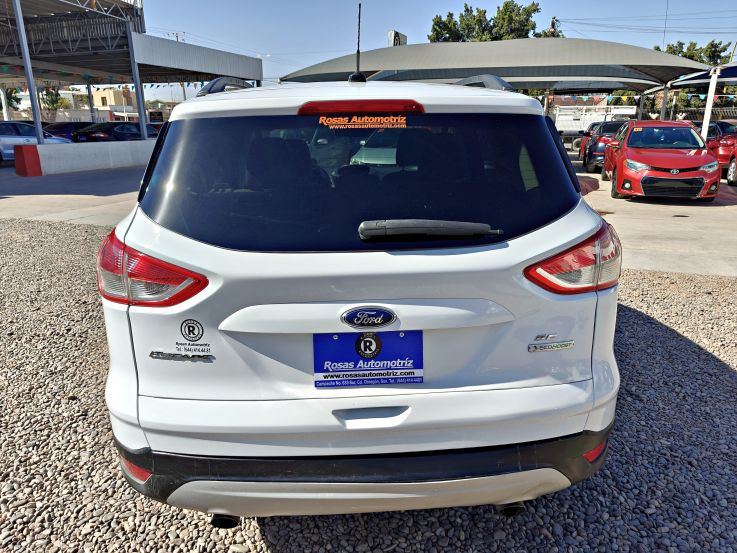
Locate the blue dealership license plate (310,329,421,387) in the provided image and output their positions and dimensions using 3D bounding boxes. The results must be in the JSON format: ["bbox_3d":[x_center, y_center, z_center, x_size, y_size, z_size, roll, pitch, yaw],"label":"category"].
[{"bbox_3d":[0.003,0.232,1.362,0.303,0.153,0.006,-2,18,-2],"label":"blue dealership license plate"}]

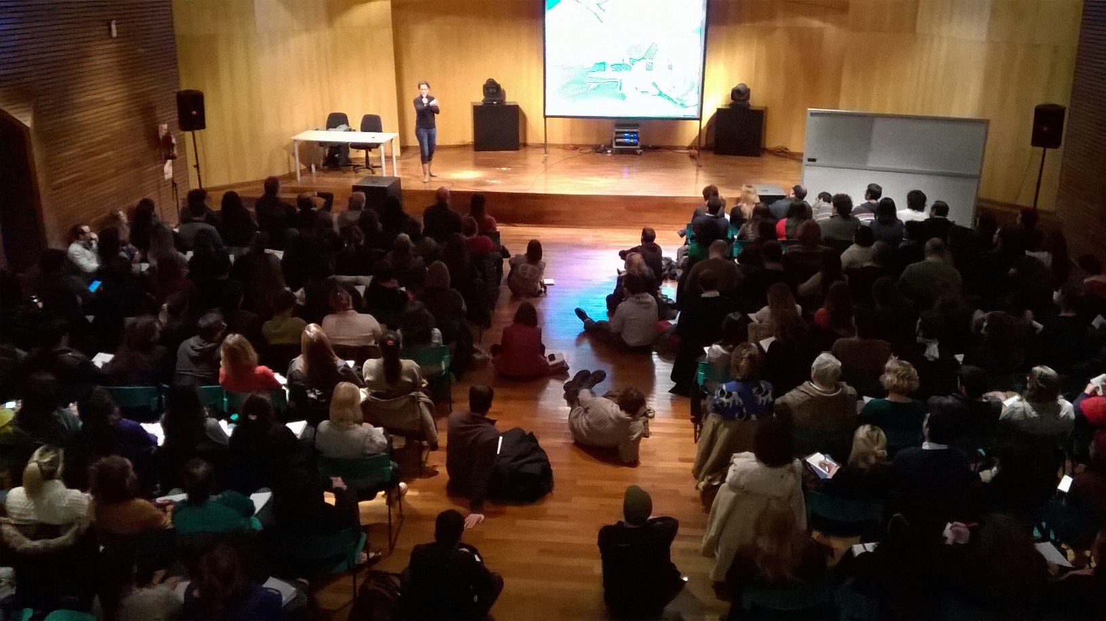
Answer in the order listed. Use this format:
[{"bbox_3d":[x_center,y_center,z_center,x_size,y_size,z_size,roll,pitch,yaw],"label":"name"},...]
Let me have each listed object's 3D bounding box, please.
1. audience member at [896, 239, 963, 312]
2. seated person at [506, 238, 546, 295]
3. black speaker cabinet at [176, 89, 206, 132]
[{"bbox_3d":[3.975,-0.210,9.860,0.600,1.320,0.820,1,20,3],"label":"audience member"},{"bbox_3d":[-0.303,-0.659,11.926,0.550,0.780,0.680,3,20,9],"label":"seated person"},{"bbox_3d":[-5.478,-3.026,13.744,0.380,0.587,0.360,-14,24,-34],"label":"black speaker cabinet"}]

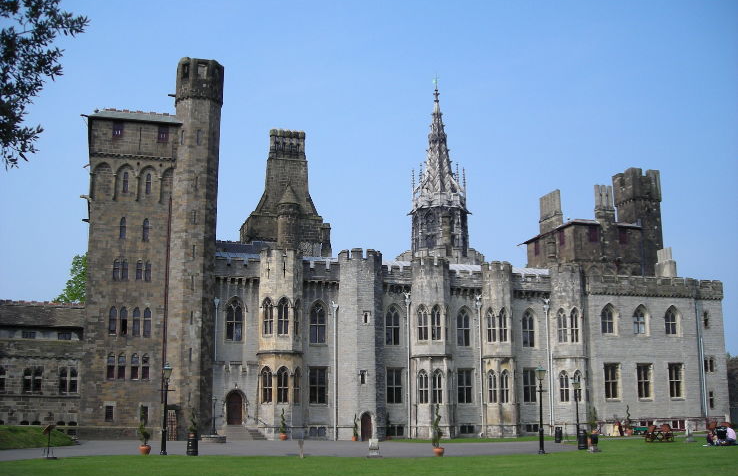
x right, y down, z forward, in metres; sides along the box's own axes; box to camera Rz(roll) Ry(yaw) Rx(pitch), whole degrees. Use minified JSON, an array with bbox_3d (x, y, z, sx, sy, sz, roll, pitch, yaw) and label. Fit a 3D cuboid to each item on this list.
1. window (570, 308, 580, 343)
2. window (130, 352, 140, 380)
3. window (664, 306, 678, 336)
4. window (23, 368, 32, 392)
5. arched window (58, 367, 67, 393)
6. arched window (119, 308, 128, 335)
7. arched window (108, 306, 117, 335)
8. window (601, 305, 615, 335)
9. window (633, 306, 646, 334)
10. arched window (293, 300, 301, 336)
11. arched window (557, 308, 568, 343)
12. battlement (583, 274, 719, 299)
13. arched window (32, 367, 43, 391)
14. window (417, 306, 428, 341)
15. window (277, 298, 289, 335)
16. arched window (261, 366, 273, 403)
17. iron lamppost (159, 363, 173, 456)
[{"bbox_3d":[16.388,6.965,64.509,0.916,2.858,0.300,4,-11,-18],"label":"window"},{"bbox_3d":[-14.991,8.266,52.043,0.543,1.699,0.300,3,-12,-17],"label":"window"},{"bbox_3d":[25.387,6.903,68.013,1.263,2.475,0.300,3,-11,-15],"label":"window"},{"bbox_3d":[-23.500,9.746,55.825,0.669,1.694,0.300,4,-11,-18],"label":"window"},{"bbox_3d":[-19.231,8.938,51.011,0.460,1.610,0.300,3,-12,-17],"label":"arched window"},{"bbox_3d":[-16.735,5.698,55.299,0.555,1.972,0.300,3,-11,-15],"label":"arched window"},{"bbox_3d":[-15.511,5.034,49.095,0.462,1.750,0.250,4,-12,-19],"label":"arched window"},{"bbox_3d":[18.200,6.231,61.905,1.216,2.217,0.250,4,-12,-19],"label":"window"},{"bbox_3d":[22.475,6.801,67.210,1.233,2.404,0.300,3,-11,-15],"label":"window"},{"bbox_3d":[-5.037,5.529,56.539,0.300,2.537,0.931,-5,-11,23],"label":"arched window"},{"bbox_3d":[15.436,7.013,64.568,0.954,2.773,0.300,-5,-12,26],"label":"arched window"},{"bbox_3d":[22.766,3.940,64.238,12.520,1.553,0.900,4,-12,-19],"label":"battlement"},{"bbox_3d":[-20.675,8.817,50.586,0.540,1.567,0.300,3,-12,-17],"label":"arched window"},{"bbox_3d":[3.879,6.066,57.814,0.881,2.634,0.300,-6,-13,27],"label":"window"},{"bbox_3d":[-5.912,5.414,55.710,0.851,2.574,0.300,4,-11,-21],"label":"window"},{"bbox_3d":[-6.916,9.984,54.948,0.861,2.435,0.300,-5,-11,23],"label":"arched window"},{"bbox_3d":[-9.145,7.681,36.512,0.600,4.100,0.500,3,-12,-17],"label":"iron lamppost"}]

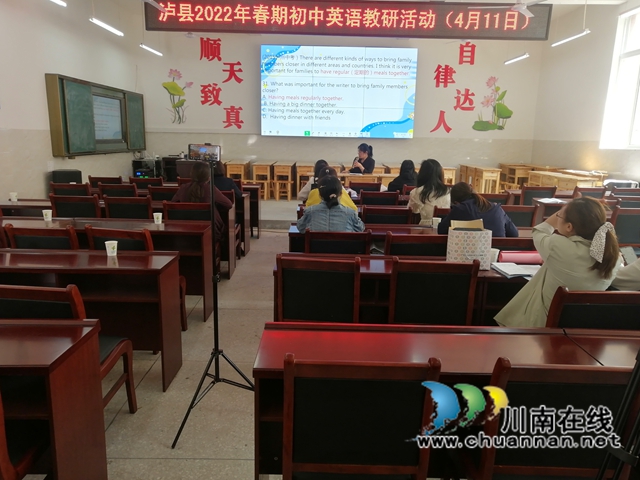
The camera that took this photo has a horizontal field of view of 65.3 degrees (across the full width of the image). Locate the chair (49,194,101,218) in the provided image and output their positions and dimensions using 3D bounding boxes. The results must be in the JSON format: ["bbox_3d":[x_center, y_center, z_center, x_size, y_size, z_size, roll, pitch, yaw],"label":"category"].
[{"bbox_3d":[-2.341,-0.030,5.114,0.450,0.900,0.550,1,11,-1],"label":"chair"}]

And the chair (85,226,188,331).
[{"bbox_3d":[-1.292,0.324,3.667,0.470,0.905,0.550,3,11,10],"label":"chair"}]

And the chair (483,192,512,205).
[{"bbox_3d":[1.999,-0.170,6.129,0.450,0.890,0.510,1,12,0],"label":"chair"}]

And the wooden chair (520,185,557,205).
[{"bbox_3d":[2.985,-0.343,7.100,0.473,0.896,0.581,1,12,-1],"label":"wooden chair"}]

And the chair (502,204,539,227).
[{"bbox_3d":[2.060,0.029,5.541,0.470,0.905,0.550,1,11,0],"label":"chair"}]

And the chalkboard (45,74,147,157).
[{"bbox_3d":[-4.218,-2.368,9.839,0.190,1.275,3.874,1,12,0],"label":"chalkboard"}]

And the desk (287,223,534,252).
[{"bbox_3d":[0.944,0.293,4.230,2.400,0.765,0.400,1,11,-1],"label":"desk"}]

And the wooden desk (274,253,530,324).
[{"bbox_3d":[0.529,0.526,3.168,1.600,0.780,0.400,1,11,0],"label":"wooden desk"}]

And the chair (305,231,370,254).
[{"bbox_3d":[0.121,0.324,3.824,0.470,0.905,0.550,1,11,0],"label":"chair"}]

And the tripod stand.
[{"bbox_3d":[-0.458,0.276,2.560,0.505,1.400,0.576,1,11,-1],"label":"tripod stand"}]

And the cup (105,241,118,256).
[{"bbox_3d":[-1.294,0.046,3.100,0.077,0.086,0.077,1,12,0],"label":"cup"}]

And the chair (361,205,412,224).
[{"bbox_3d":[0.659,0.066,5.197,0.470,0.905,0.550,2,11,3],"label":"chair"}]

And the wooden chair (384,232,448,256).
[{"bbox_3d":[0.664,0.335,3.596,0.473,0.896,0.581,2,12,2],"label":"wooden chair"}]

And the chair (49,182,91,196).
[{"bbox_3d":[-2.977,-0.292,6.194,0.450,0.890,0.510,1,12,0],"label":"chair"}]

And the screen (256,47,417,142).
[{"bbox_3d":[0.435,-3.468,11.748,3.640,2.050,0.100,1,11,-1],"label":"screen"}]

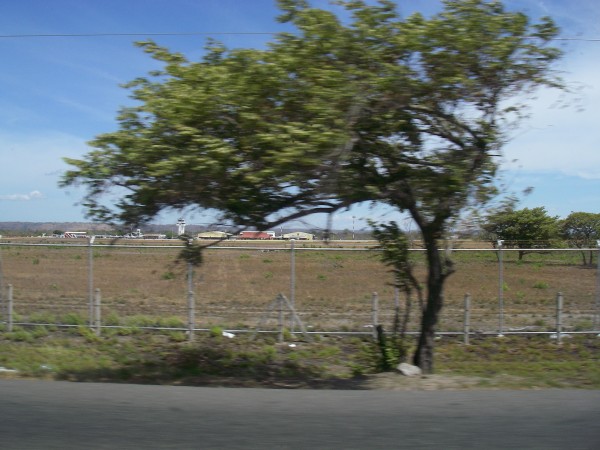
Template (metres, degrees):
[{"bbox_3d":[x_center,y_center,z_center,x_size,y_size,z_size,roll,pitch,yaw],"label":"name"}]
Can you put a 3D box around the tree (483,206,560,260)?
[{"bbox_3d":[25.220,0.945,75.000,8.600,6.100,8.000,0,-1,19],"label":"tree"}]

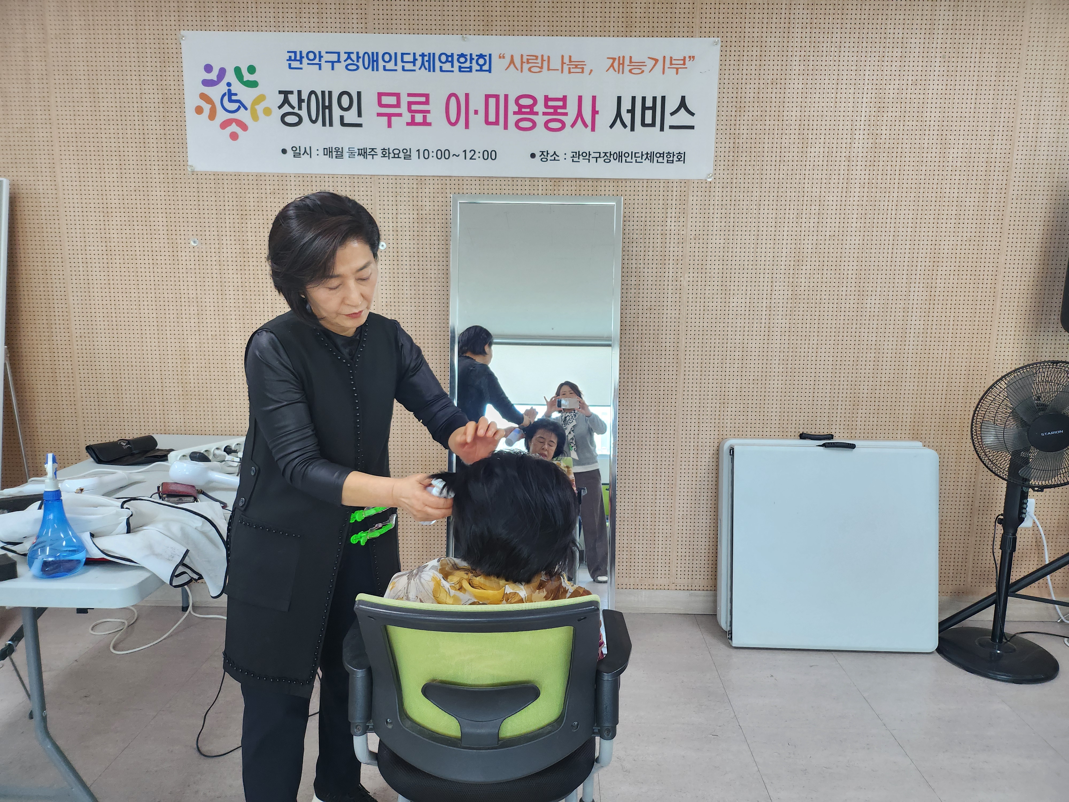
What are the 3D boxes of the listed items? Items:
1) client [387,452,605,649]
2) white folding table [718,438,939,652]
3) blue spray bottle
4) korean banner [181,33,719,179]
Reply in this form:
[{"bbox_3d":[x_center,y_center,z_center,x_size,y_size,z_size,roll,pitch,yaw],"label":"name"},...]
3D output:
[{"bbox_3d":[-0.075,0.585,1.680,0.470,1.050,0.660,1,9,2],"label":"client"},{"bbox_3d":[1.133,0.550,2.874,0.790,0.770,0.145,1,0,1],"label":"white folding table"},{"bbox_3d":[-1.026,0.239,1.580,0.107,0.262,0.110,-4,10,-24],"label":"blue spray bottle"},{"bbox_3d":[-0.316,-1.097,2.760,1.990,0.497,0.010,1,9,1],"label":"korean banner"}]

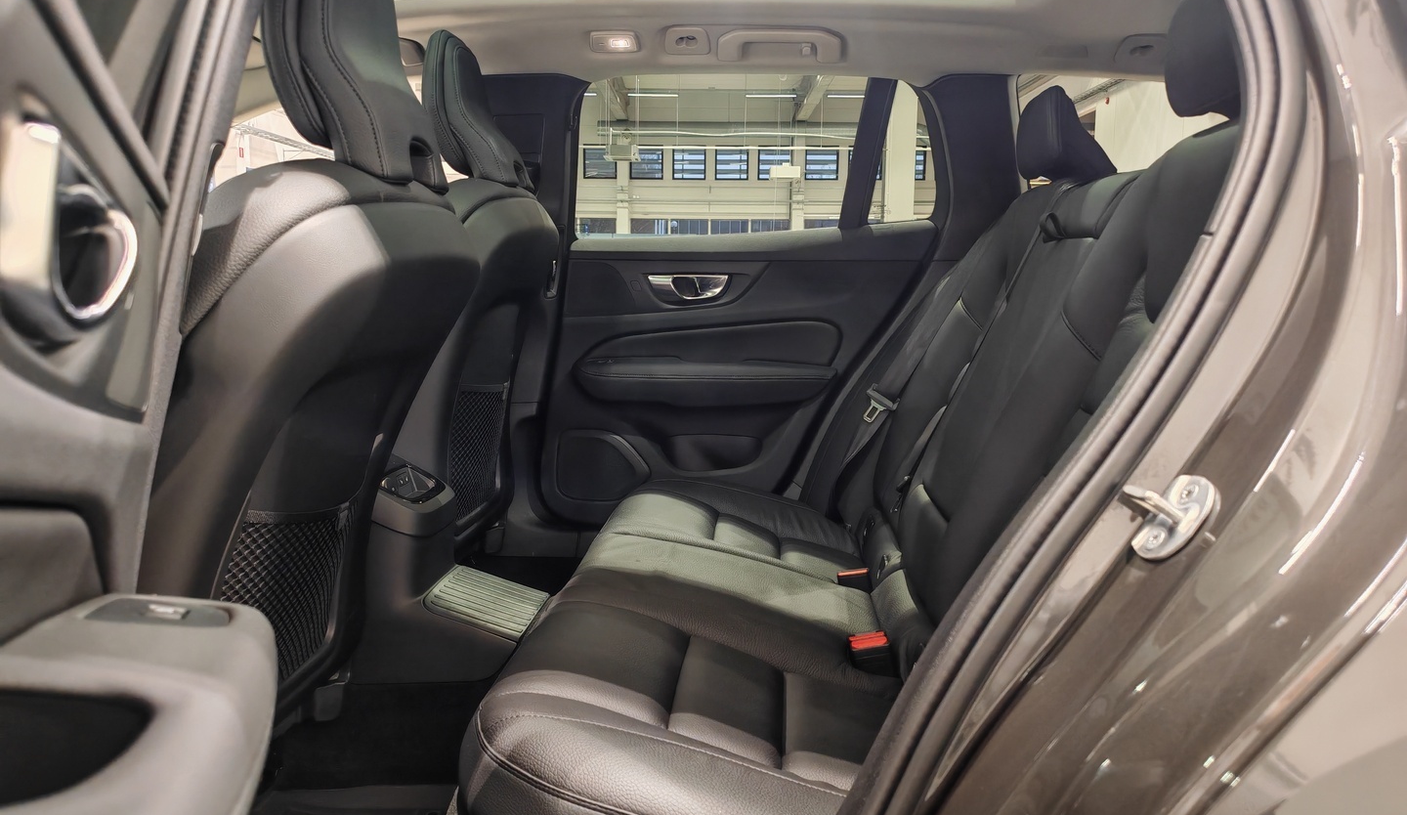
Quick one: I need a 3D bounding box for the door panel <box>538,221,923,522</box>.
[{"bbox_3d":[0.059,-0.065,2.221,0.821,0.643,0.127,1,7,3],"label":"door panel"}]

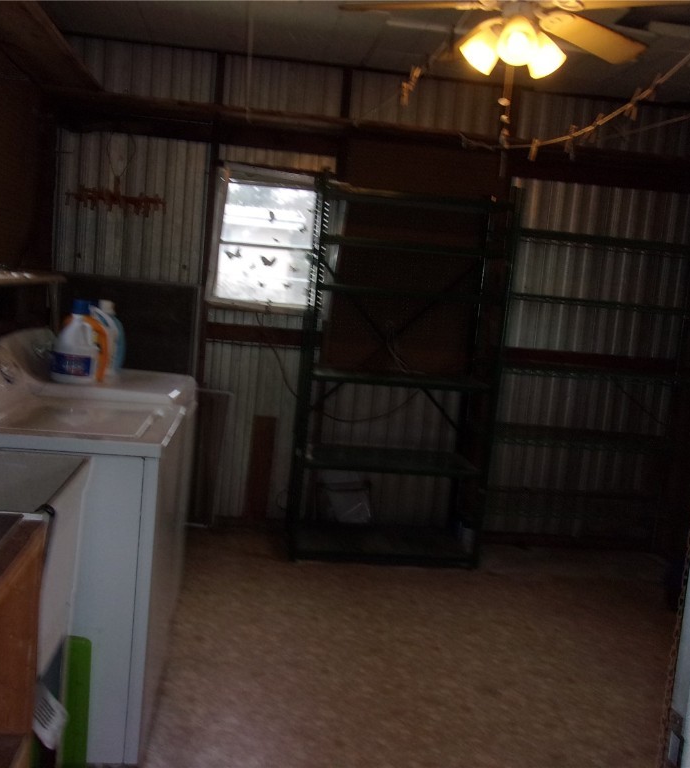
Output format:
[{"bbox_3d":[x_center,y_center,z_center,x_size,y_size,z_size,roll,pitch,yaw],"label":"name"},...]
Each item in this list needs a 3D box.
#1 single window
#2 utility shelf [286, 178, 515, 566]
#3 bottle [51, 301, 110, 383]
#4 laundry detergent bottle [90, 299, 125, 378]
[{"bbox_3d":[-0.384,-0.755,4.319,0.672,0.783,0.077,4,6,-7],"label":"single window"},{"bbox_3d":[0.267,-0.047,4.181,0.982,1.905,0.522,4,6,-7],"label":"utility shelf"},{"bbox_3d":[-0.949,-0.150,2.830,0.160,0.300,0.111,5,6,-2],"label":"bottle"},{"bbox_3d":[-0.901,-0.164,3.013,0.145,0.296,0.106,4,6,-4],"label":"laundry detergent bottle"}]

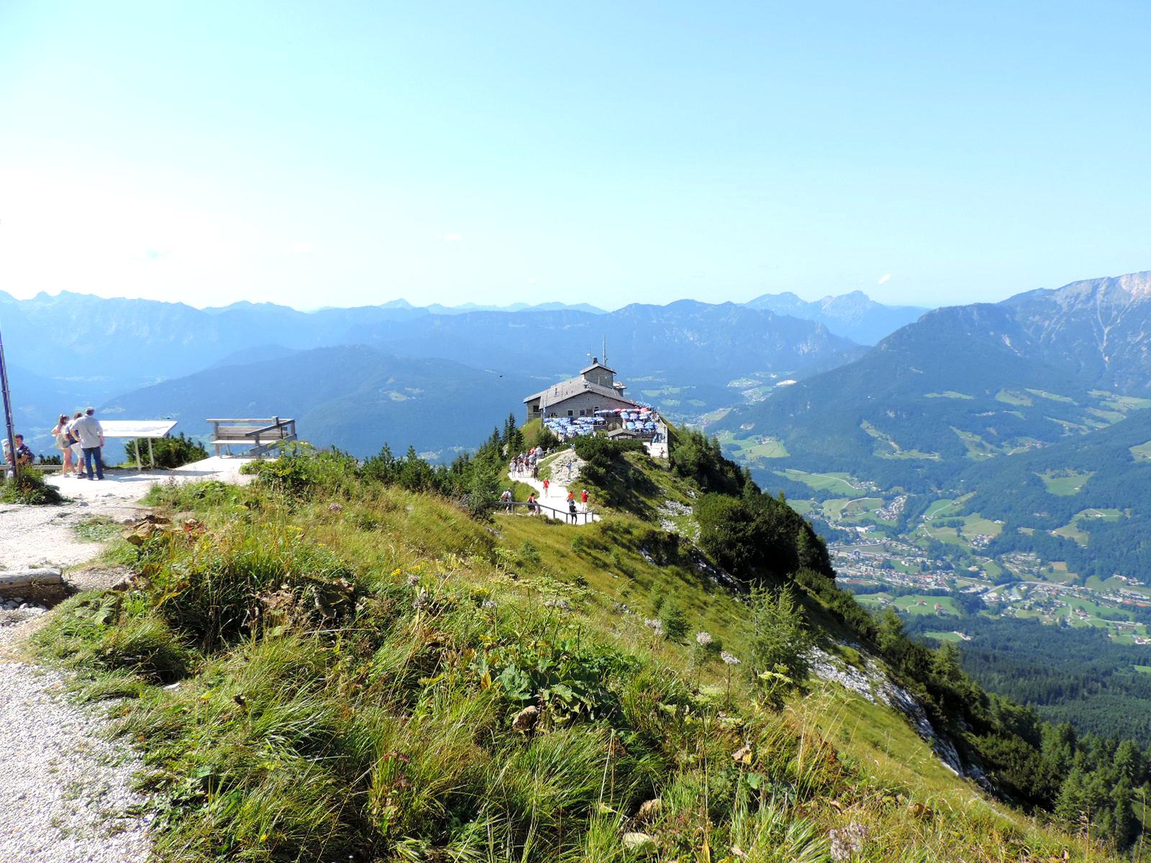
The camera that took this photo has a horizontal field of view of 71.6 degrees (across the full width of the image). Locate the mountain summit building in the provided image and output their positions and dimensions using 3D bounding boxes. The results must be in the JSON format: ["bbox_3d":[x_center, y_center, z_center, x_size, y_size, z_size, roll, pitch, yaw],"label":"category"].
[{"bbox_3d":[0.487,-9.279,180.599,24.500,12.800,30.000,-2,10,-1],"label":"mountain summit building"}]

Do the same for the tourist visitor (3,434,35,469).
[{"bbox_3d":[-13.198,0.706,19.000,0.750,1.270,0.520,-7,11,-29],"label":"tourist visitor"}]

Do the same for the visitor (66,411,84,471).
[{"bbox_3d":[-12.172,0.341,19.500,0.500,1.620,0.550,1,10,12],"label":"visitor"}]

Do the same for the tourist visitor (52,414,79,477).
[{"bbox_3d":[-12.618,0.356,19.750,0.500,1.570,0.420,-1,10,3],"label":"tourist visitor"}]

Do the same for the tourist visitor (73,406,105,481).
[{"bbox_3d":[-11.663,0.291,19.150,0.650,1.750,0.420,-4,10,-14],"label":"tourist visitor"}]

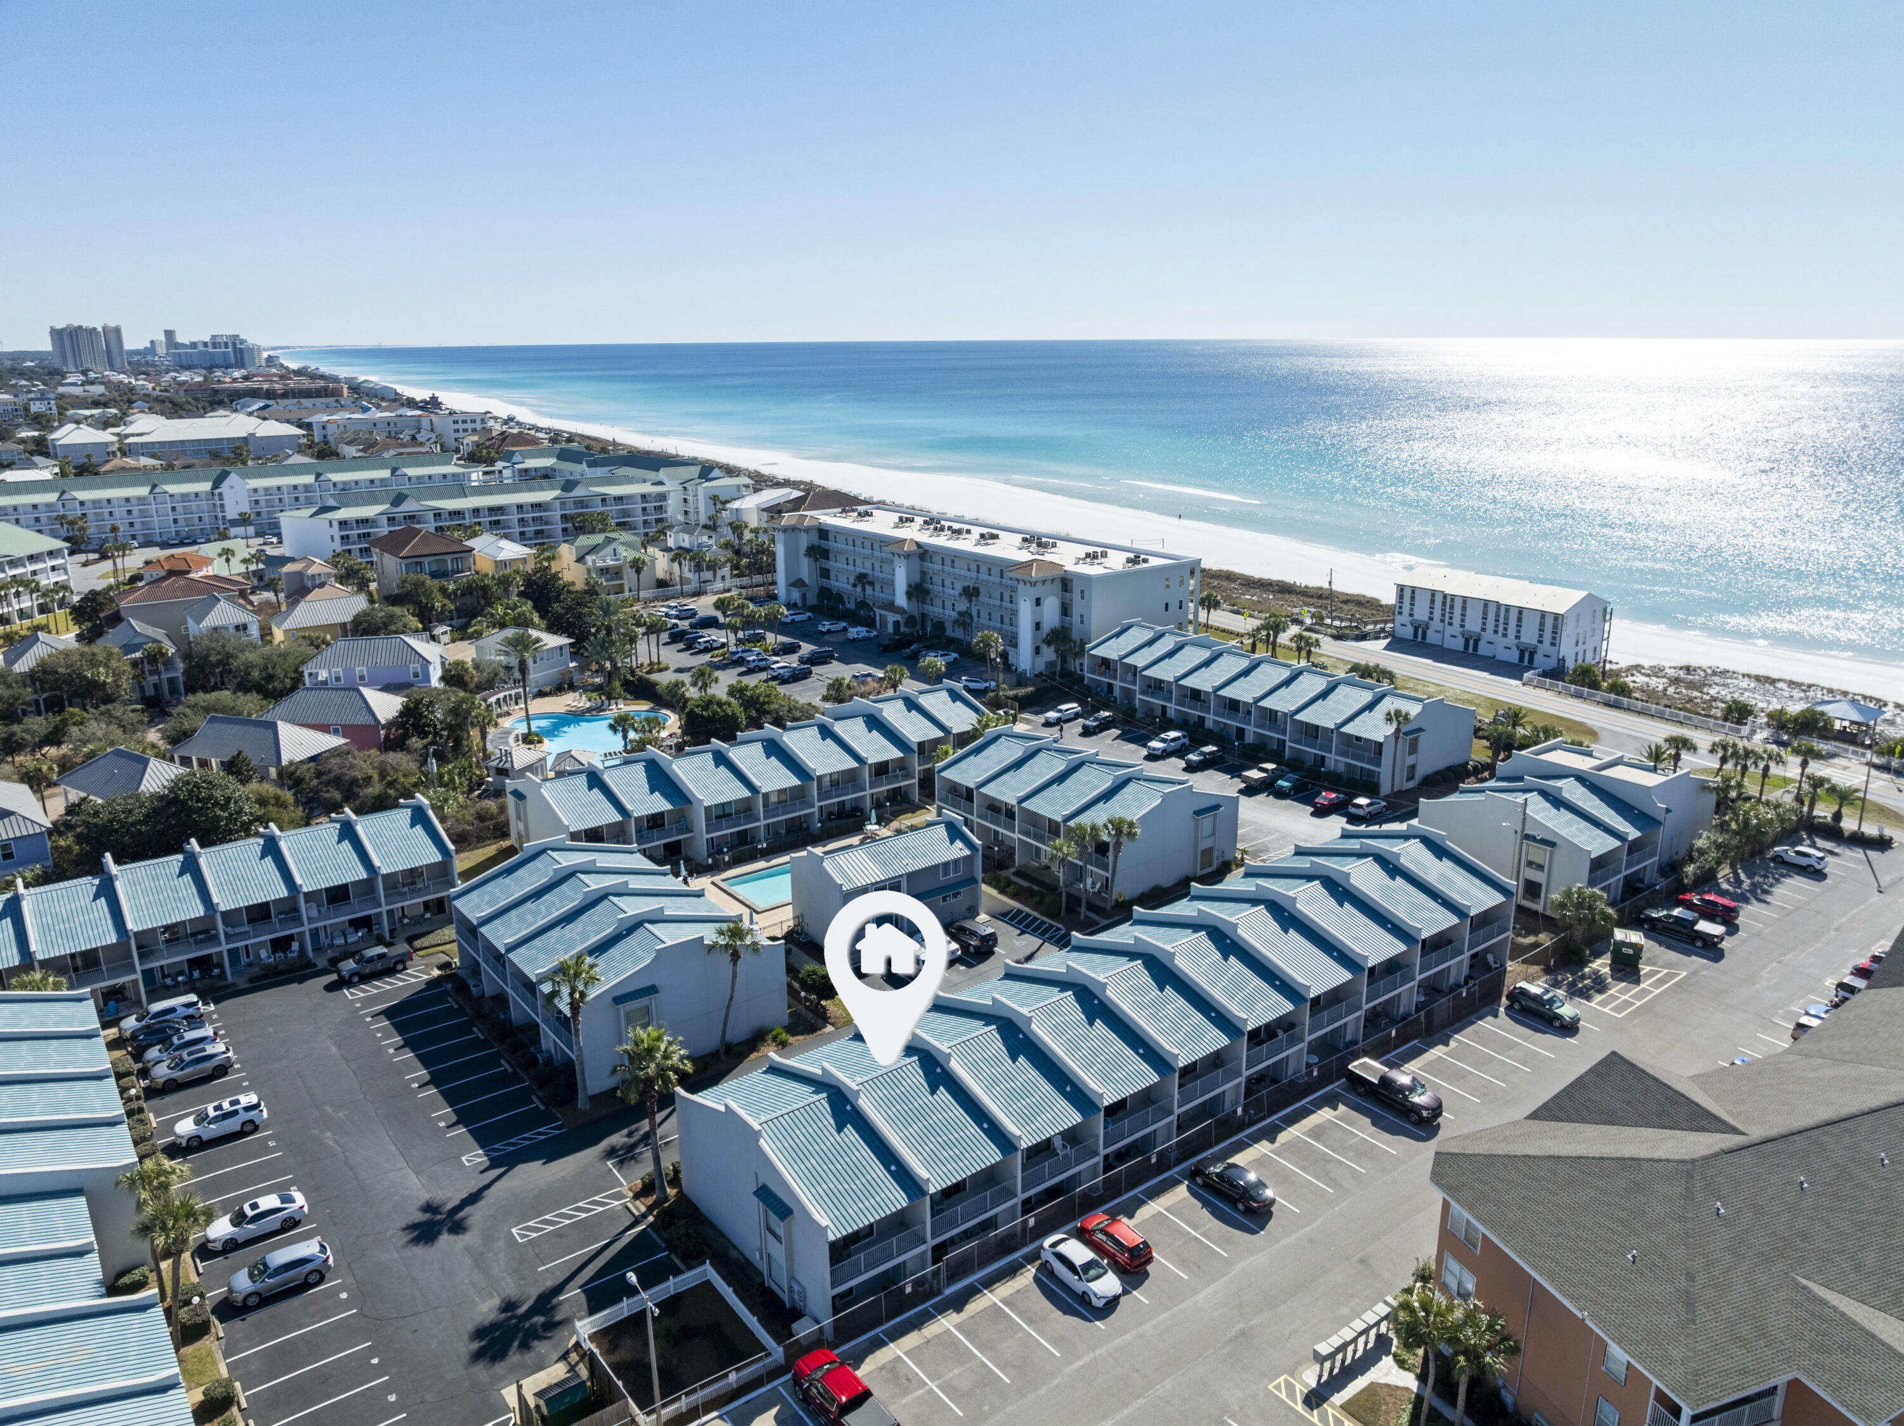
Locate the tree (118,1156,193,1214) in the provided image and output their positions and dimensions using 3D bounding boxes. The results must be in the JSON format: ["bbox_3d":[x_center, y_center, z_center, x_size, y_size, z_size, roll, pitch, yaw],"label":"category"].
[{"bbox_3d":[-37.810,25.040,63.230,3.700,7.900,3.700,0,16,0],"label":"tree"}]

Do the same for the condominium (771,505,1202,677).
[{"bbox_3d":[0.328,-20.506,201.426,25.274,13.700,76.641,-12,20,-36],"label":"condominium"}]

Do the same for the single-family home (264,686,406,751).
[{"bbox_3d":[-69.000,1.190,148.210,14.540,8.450,9.580,0,16,3],"label":"single-family home"}]

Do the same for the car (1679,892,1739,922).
[{"bbox_3d":[58.570,14.730,102.060,1.870,1.700,4.600,-12,20,-35],"label":"car"}]

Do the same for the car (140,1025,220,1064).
[{"bbox_3d":[-50.973,22.372,87.285,4.550,1.660,1.840,-11,19,-32],"label":"car"}]

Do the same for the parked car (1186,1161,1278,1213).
[{"bbox_3d":[14.709,24.590,69.185,1.830,1.460,4.800,-12,20,-36],"label":"parked car"}]

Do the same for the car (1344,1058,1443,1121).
[{"bbox_3d":[25.990,21.880,77.020,2.030,1.920,5.850,-12,20,-36],"label":"car"}]

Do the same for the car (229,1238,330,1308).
[{"bbox_3d":[-33.330,27.690,65.310,4.800,1.610,1.900,-12,19,-35],"label":"car"}]

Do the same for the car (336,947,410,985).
[{"bbox_3d":[-43.100,18.570,98.590,5.390,1.800,1.890,-12,19,-35],"label":"car"}]

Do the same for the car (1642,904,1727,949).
[{"bbox_3d":[54.226,15.719,98.071,2.020,1.920,5.820,-12,20,-36],"label":"car"}]

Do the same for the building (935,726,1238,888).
[{"bbox_3d":[12.264,8.191,122.639,16.000,8.800,23.800,-12,20,-36],"label":"building"}]

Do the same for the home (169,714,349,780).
[{"bbox_3d":[-76.574,3.505,145.667,15.200,6.200,9.600,5,17,18],"label":"home"}]

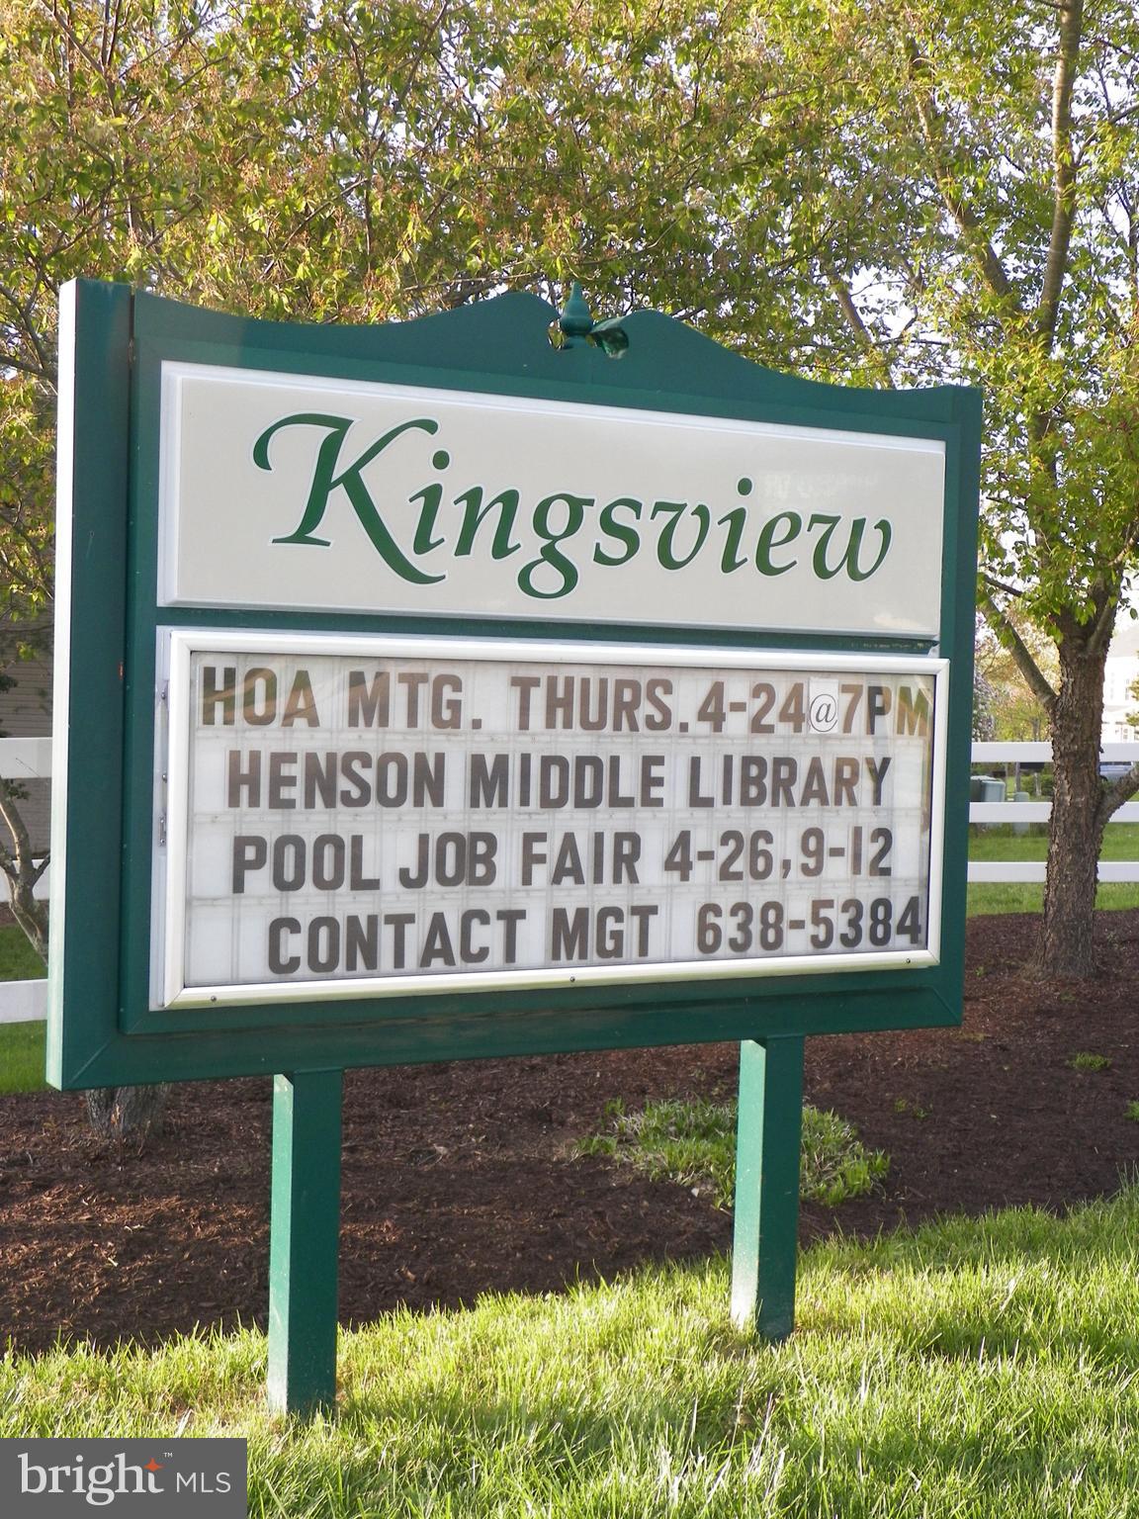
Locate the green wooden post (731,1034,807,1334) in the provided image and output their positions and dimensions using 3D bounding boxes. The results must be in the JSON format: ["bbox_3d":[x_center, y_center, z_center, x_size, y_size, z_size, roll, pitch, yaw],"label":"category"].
[{"bbox_3d":[0.401,0.858,4.184,0.092,0.605,0.095,0,3,-28],"label":"green wooden post"}]

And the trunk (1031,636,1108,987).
[{"bbox_3d":[2.647,0.233,10.800,0.320,1.800,0.320,4,2,13],"label":"trunk"}]

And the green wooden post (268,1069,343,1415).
[{"bbox_3d":[-0.476,0.864,3.722,0.092,0.629,0.095,0,3,-28],"label":"green wooden post"}]

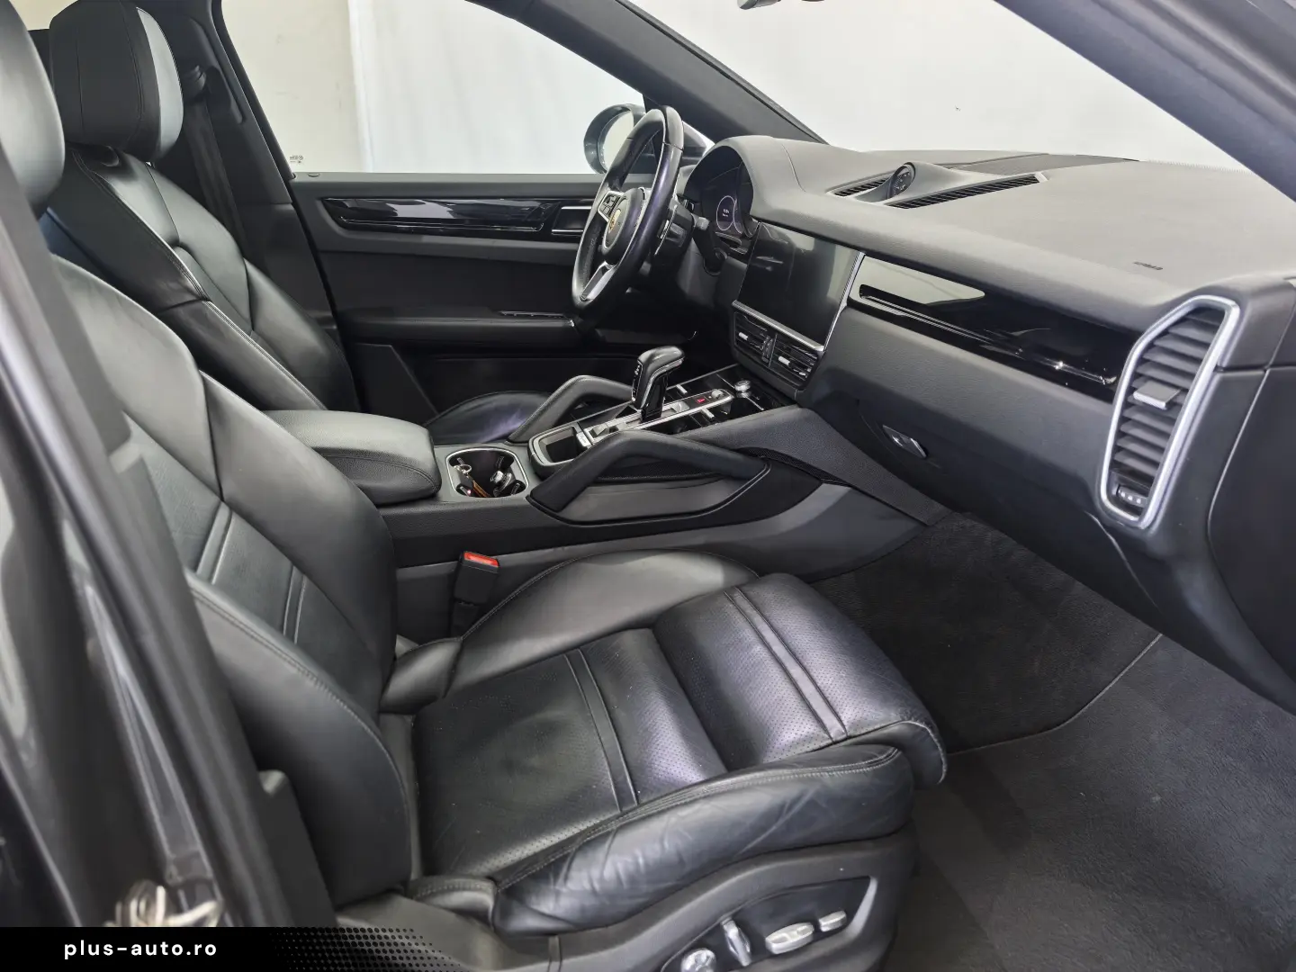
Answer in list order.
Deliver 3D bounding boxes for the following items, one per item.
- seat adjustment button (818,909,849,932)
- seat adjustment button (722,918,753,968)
[{"bbox_3d":[0.189,0.441,1.028,0.031,0.012,0.014,-18,23,-8],"label":"seat adjustment button"},{"bbox_3d":[0.089,0.453,1.005,0.015,0.054,0.018,-23,24,-6],"label":"seat adjustment button"}]

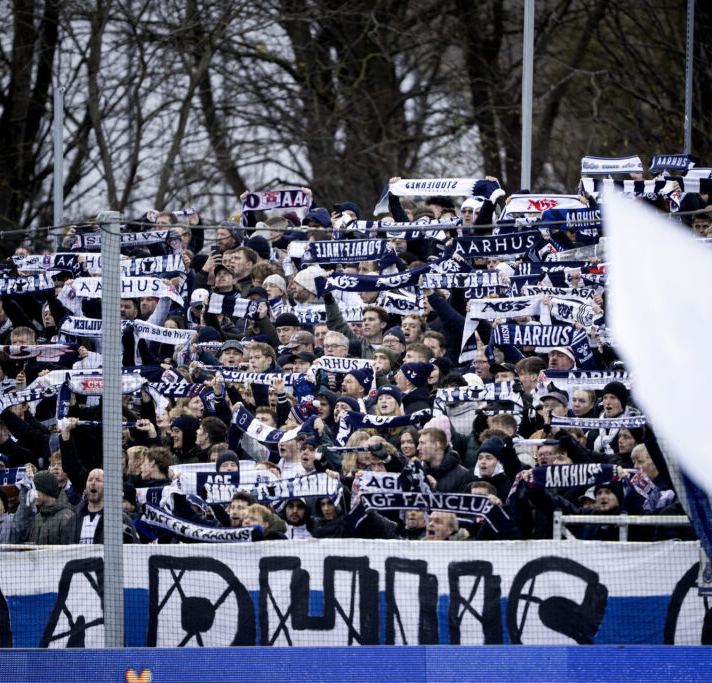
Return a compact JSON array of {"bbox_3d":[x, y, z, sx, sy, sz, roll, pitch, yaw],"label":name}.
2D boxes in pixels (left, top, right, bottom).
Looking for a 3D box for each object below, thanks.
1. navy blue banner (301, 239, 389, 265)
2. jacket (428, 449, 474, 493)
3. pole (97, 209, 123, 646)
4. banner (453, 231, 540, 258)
[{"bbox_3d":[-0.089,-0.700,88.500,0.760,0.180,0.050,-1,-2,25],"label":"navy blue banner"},{"bbox_3d":[0.670,1.117,81.500,0.380,0.720,0.560,1,-2,-37],"label":"jacket"},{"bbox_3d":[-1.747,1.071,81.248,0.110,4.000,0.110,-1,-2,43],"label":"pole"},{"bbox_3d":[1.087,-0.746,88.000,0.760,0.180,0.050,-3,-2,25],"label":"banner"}]

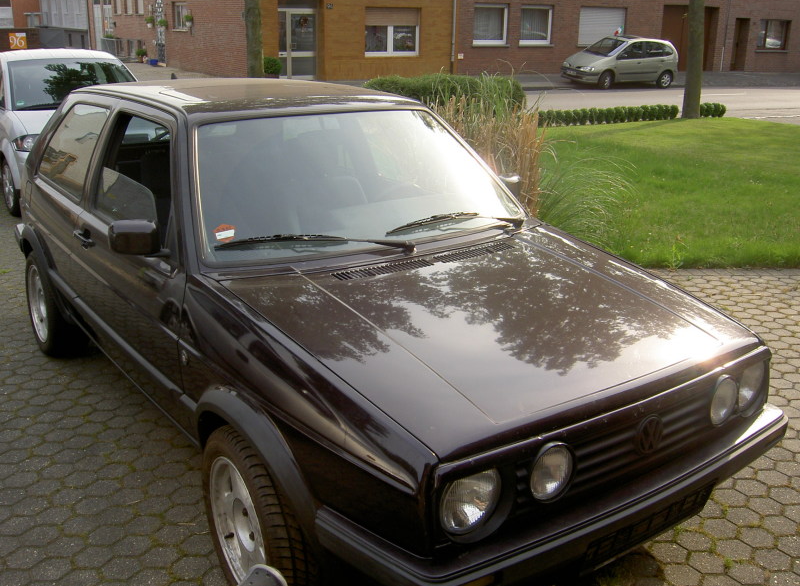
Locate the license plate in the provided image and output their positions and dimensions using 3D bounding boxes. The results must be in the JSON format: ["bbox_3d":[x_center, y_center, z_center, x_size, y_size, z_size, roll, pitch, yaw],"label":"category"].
[{"bbox_3d":[0.663,0.603,2.065,0.520,0.110,0.025,-12,31,-34],"label":"license plate"}]

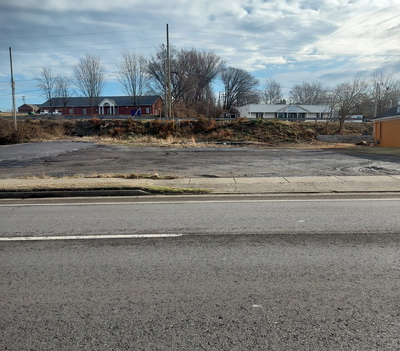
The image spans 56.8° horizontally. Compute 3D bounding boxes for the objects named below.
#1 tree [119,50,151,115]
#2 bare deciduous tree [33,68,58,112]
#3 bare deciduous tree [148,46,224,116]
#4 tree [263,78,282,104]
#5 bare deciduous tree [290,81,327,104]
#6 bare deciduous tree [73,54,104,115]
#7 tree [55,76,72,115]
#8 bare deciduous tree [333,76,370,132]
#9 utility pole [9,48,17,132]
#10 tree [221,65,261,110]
[{"bbox_3d":[-17.722,-24.892,100.000,8.658,17.489,8.225,-1,5,0],"label":"tree"},{"bbox_3d":[-42.777,-23.409,103.000,6.688,13.510,6.354,-1,5,0],"label":"bare deciduous tree"},{"bbox_3d":[-3.105,-21.733,85.000,17.478,16.492,16.604,-1,5,0],"label":"bare deciduous tree"},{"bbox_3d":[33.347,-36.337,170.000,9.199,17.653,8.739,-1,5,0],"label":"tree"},{"bbox_3d":[48.884,-34.375,165.000,16.964,15.330,16.116,-1,5,0],"label":"bare deciduous tree"},{"bbox_3d":[-30.168,-24.621,100.000,8.658,16.943,8.225,-1,5,0],"label":"bare deciduous tree"},{"bbox_3d":[-38.040,-22.294,103.000,5.016,11.259,4.765,-1,5,0],"label":"tree"},{"bbox_3d":[20.495,-9.740,50.000,5.141,7.652,4.884,-1,5,0],"label":"bare deciduous tree"},{"bbox_3d":[-22.829,-10.471,45.000,0.320,10.330,0.320,-1,5,0],"label":"utility pole"},{"bbox_3d":[13.697,-29.085,125.000,13.528,16.396,12.852,-1,5,0],"label":"tree"}]

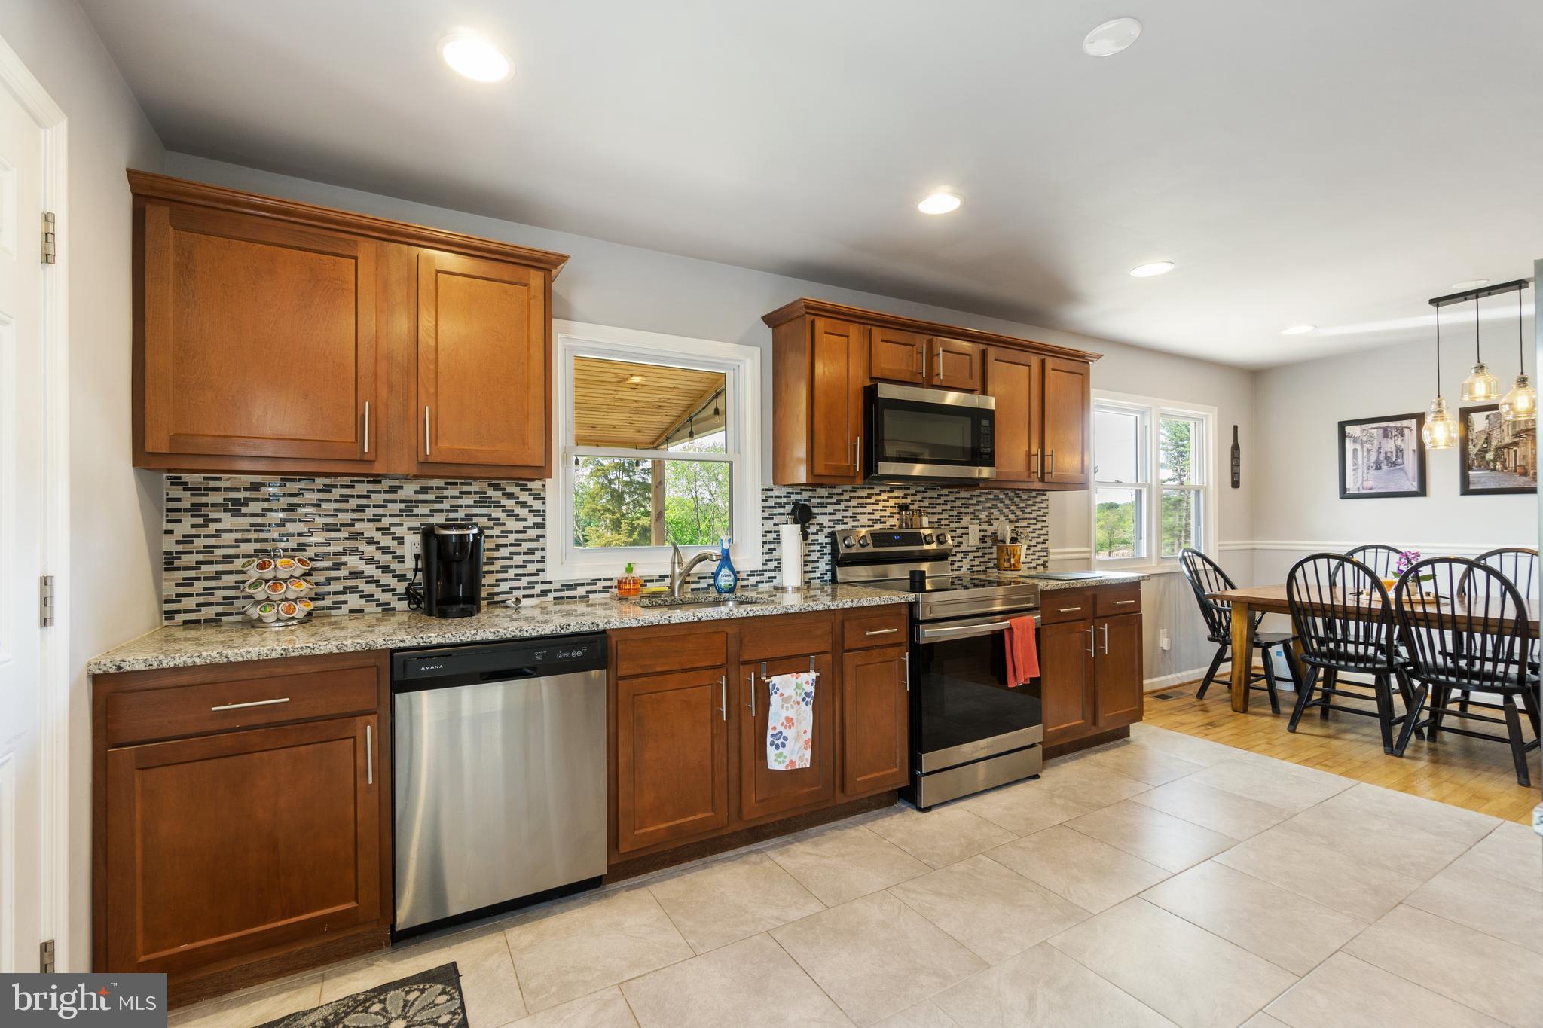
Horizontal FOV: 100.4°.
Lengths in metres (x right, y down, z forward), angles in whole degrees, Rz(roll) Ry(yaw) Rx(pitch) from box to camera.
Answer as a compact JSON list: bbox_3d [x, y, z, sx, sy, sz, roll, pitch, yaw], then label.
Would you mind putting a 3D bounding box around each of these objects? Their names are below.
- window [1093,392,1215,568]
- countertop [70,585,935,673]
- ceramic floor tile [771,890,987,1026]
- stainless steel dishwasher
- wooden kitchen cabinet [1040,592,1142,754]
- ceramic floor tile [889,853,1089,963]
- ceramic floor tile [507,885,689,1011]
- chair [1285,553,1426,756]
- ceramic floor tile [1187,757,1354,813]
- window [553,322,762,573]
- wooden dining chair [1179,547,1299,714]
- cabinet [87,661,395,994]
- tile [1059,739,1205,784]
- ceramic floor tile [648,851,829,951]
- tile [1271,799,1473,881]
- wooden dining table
[{"bbox_3d":[2.882,-0.214,4.800,1.640,1.285,0.100,0,-1,-30],"label":"window"},{"bbox_3d":[-0.644,0.371,2.392,2.540,0.036,0.635,0,-1,-30],"label":"countertop"},{"bbox_3d":[0.301,1.271,1.870,0.456,0.012,0.452,0,-1,-30],"label":"ceramic floor tile"},{"bbox_3d":[-0.937,0.813,2.195,0.603,0.836,0.600,0,-1,-29],"label":"stainless steel dishwasher"},{"bbox_3d":[1.516,0.813,3.587,0.920,0.857,0.609,0,-1,-29],"label":"wooden kitchen cabinet"},{"bbox_3d":[0.698,1.272,2.093,0.456,0.012,0.452,0,-1,-30],"label":"ceramic floor tile"},{"bbox_3d":[-0.519,1.264,1.902,0.448,0.012,0.440,0,-1,-30],"label":"ceramic floor tile"},{"bbox_3d":[3.272,0.737,3.633,0.580,1.030,0.470,0,-1,-30],"label":"chair"},{"bbox_3d":[2.306,1.258,2.999,0.547,0.012,0.446,0,-1,-30],"label":"ceramic floor tile"},{"bbox_3d":[-0.495,-0.269,2.906,1.006,1.078,0.100,0,-1,-30],"label":"window"},{"bbox_3d":[3.230,0.756,4.437,0.570,1.010,0.620,0,-1,-30],"label":"wooden dining chair"},{"bbox_3d":[-1.479,0.825,1.914,0.602,0.876,0.625,0,-1,-30],"label":"cabinet"},{"bbox_3d":[1.838,1.263,3.242,0.450,0.012,0.440,0,-1,-30],"label":"tile"},{"bbox_3d":[-0.120,1.279,2.144,0.456,0.012,0.452,0,-1,-30],"label":"ceramic floor tile"},{"bbox_3d":[2.291,1.242,2.456,0.470,0.010,0.446,0,-1,-29],"label":"tile"},{"bbox_3d":[3.753,0.874,3.617,1.120,0.750,1.780,0,-1,-30],"label":"wooden dining table"}]

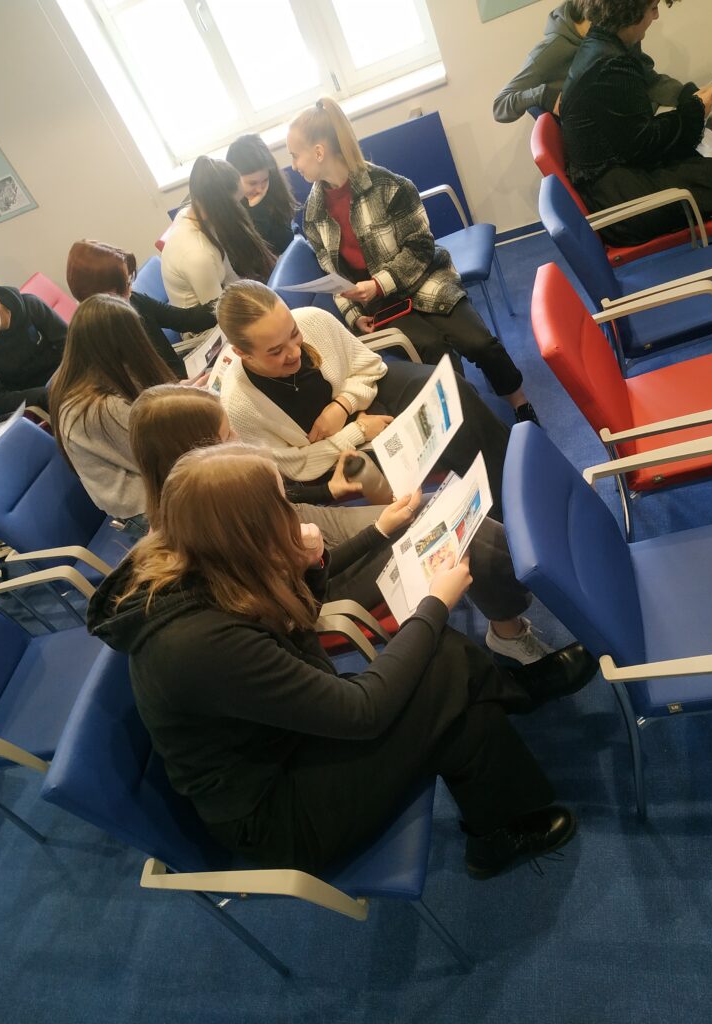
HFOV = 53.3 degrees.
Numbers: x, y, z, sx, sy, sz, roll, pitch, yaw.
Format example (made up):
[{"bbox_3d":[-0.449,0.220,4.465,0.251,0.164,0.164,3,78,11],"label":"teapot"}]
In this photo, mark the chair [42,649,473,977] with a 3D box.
[{"bbox_3d":[-0.117,0.621,1.619,0.605,0.905,0.575,-11,42,20],"label":"chair"}]

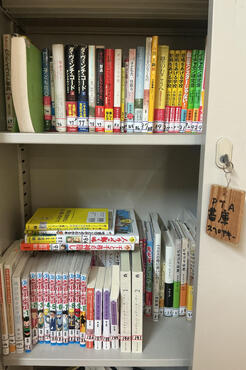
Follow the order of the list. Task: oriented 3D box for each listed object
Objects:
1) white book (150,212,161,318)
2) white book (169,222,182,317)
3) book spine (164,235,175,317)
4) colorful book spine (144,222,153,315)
[{"bbox_3d":[0.089,0.214,0.848,0.015,0.232,0.171,1,11,2],"label":"white book"},{"bbox_3d":[0.142,0.224,0.851,0.017,0.212,0.143,1,11,2],"label":"white book"},{"bbox_3d":[0.121,0.234,0.848,0.023,0.193,0.131,1,11,2],"label":"book spine"},{"bbox_3d":[0.071,0.225,0.856,0.017,0.207,0.147,1,11,2],"label":"colorful book spine"}]

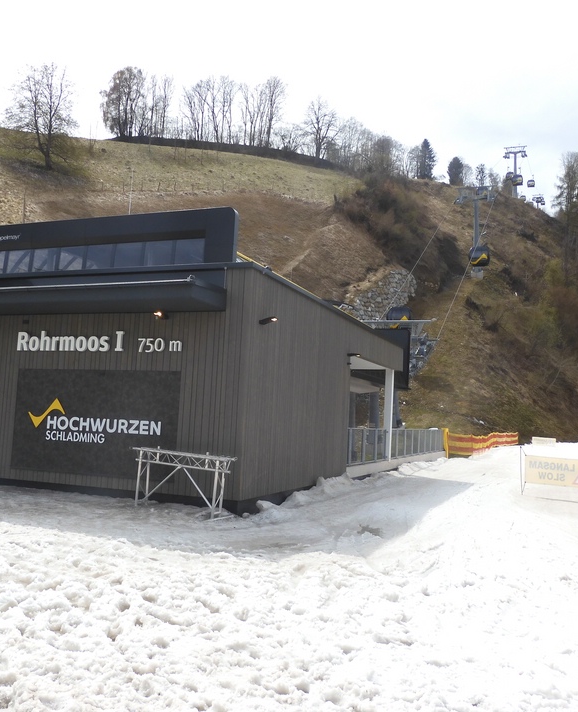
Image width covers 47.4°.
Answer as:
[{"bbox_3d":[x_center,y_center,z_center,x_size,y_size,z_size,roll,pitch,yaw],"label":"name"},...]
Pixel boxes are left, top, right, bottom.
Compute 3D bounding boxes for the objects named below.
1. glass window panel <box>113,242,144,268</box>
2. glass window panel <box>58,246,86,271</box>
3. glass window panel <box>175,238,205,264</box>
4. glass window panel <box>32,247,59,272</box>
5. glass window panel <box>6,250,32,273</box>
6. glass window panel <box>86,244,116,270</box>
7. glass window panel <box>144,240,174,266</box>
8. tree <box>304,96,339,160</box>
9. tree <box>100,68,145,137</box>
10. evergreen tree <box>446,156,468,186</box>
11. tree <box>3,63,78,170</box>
[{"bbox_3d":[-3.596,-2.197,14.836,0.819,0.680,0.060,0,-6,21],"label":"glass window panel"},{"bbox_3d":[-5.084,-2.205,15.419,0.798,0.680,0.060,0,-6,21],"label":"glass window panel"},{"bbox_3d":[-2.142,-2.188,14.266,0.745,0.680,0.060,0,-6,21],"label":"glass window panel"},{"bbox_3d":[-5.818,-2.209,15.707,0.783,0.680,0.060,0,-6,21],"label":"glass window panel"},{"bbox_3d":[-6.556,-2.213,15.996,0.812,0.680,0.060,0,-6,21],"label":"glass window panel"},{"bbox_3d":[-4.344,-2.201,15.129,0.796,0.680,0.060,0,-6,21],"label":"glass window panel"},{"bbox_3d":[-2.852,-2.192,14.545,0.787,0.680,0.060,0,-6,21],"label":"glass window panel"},{"bbox_3d":[7.403,-51.822,150.000,7.503,14.360,7.278,2,-6,2],"label":"tree"},{"bbox_3d":[-37.927,-57.745,150.000,9.425,16.155,9.143,4,-6,-16],"label":"tree"},{"bbox_3d":[43.500,-47.631,170.000,5.337,7.629,5.177,1,-6,14],"label":"evergreen tree"},{"bbox_3d":[-39.624,-38.189,105.000,10.998,16.963,10.668,5,-6,-22],"label":"tree"}]

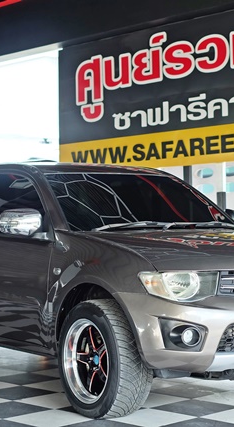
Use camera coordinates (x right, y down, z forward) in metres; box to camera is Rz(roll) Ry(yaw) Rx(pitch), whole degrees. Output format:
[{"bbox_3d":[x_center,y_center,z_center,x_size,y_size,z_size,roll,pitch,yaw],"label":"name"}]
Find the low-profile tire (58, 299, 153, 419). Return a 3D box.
[{"bbox_3d":[-0.077,0.847,5.520,0.262,0.690,0.690,0,-1,-34],"label":"low-profile tire"}]

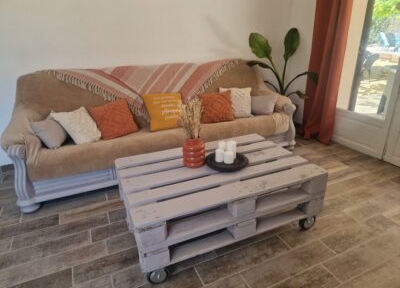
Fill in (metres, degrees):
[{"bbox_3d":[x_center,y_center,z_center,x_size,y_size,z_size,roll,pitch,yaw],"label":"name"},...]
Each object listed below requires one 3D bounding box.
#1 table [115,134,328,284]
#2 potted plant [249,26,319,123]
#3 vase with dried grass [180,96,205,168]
[{"bbox_3d":[0.105,0.343,1.879,1.200,0.415,0.800,-11,24,-21],"label":"table"},{"bbox_3d":[0.920,-0.679,3.167,0.770,1.280,0.620,-11,24,-21],"label":"potted plant"},{"bbox_3d":[-0.056,-0.074,1.755,0.152,0.460,0.152,-2,22,1],"label":"vase with dried grass"}]

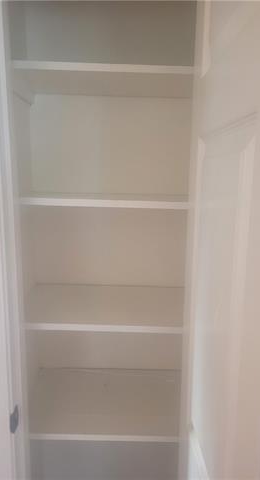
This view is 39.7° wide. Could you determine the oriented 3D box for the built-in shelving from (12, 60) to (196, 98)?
[{"bbox_3d":[-0.057,-0.476,1.090,0.525,0.021,0.312,1,11,0],"label":"built-in shelving"}]

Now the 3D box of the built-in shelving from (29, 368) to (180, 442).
[{"bbox_3d":[-0.076,0.560,1.256,0.525,0.021,0.365,1,11,0],"label":"built-in shelving"}]

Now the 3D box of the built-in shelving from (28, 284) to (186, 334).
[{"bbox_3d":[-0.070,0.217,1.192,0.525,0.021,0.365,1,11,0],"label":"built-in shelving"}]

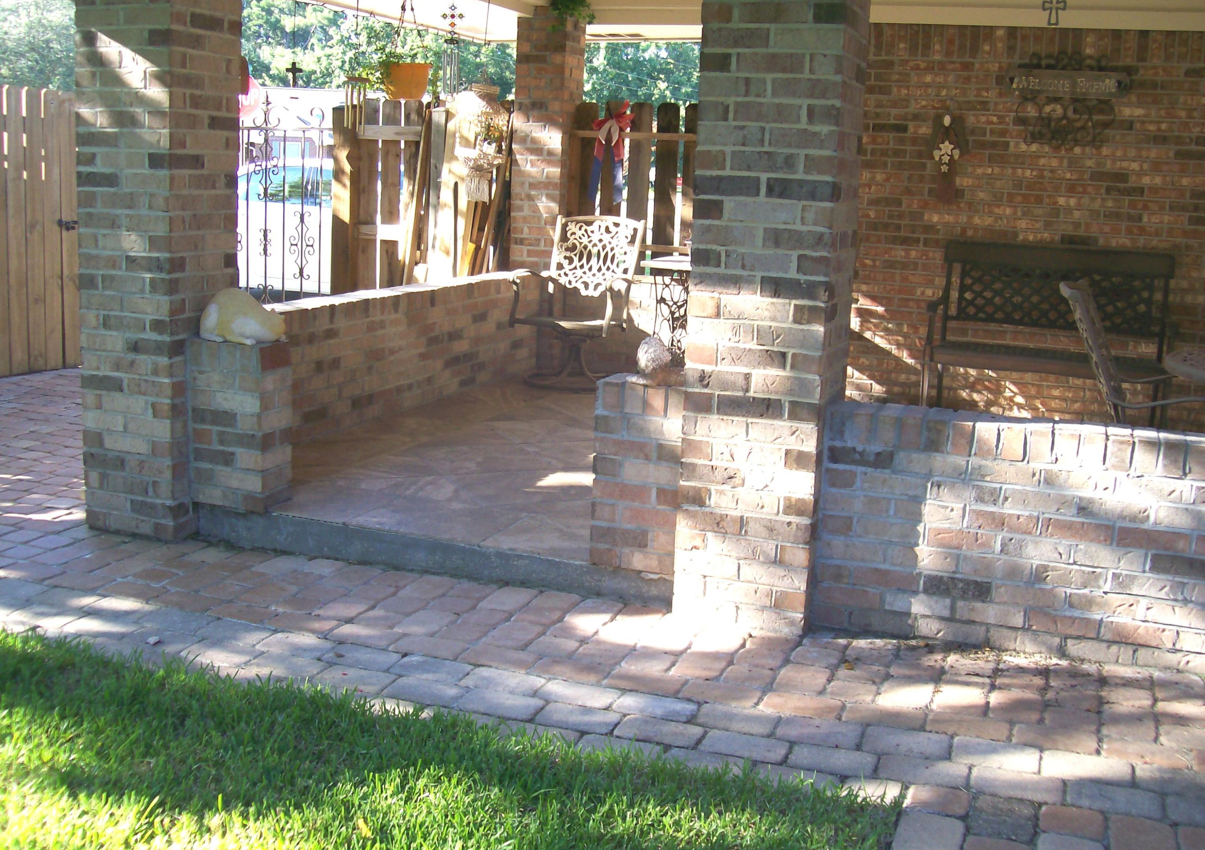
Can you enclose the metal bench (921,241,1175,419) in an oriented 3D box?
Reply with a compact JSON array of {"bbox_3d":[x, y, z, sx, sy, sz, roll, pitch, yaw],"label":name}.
[{"bbox_3d":[2.243,-0.435,6.307,1.220,0.894,0.610,6,12,19],"label":"metal bench"}]

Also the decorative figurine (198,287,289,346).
[{"bbox_3d":[-1.222,-0.374,4.269,0.310,0.188,0.180,3,11,4],"label":"decorative figurine"}]

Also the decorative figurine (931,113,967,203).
[{"bbox_3d":[1.837,-1.419,6.668,0.200,0.490,0.060,6,12,19],"label":"decorative figurine"}]

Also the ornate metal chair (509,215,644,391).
[{"bbox_3d":[-0.156,-0.686,7.015,0.600,0.927,0.620,8,12,27],"label":"ornate metal chair"}]

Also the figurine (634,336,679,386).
[{"bbox_3d":[0.162,-0.196,3.724,0.128,0.148,0.125,6,12,19],"label":"figurine"}]

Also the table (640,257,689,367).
[{"bbox_3d":[0.487,-0.544,6.966,0.480,0.712,0.470,6,12,19],"label":"table"}]

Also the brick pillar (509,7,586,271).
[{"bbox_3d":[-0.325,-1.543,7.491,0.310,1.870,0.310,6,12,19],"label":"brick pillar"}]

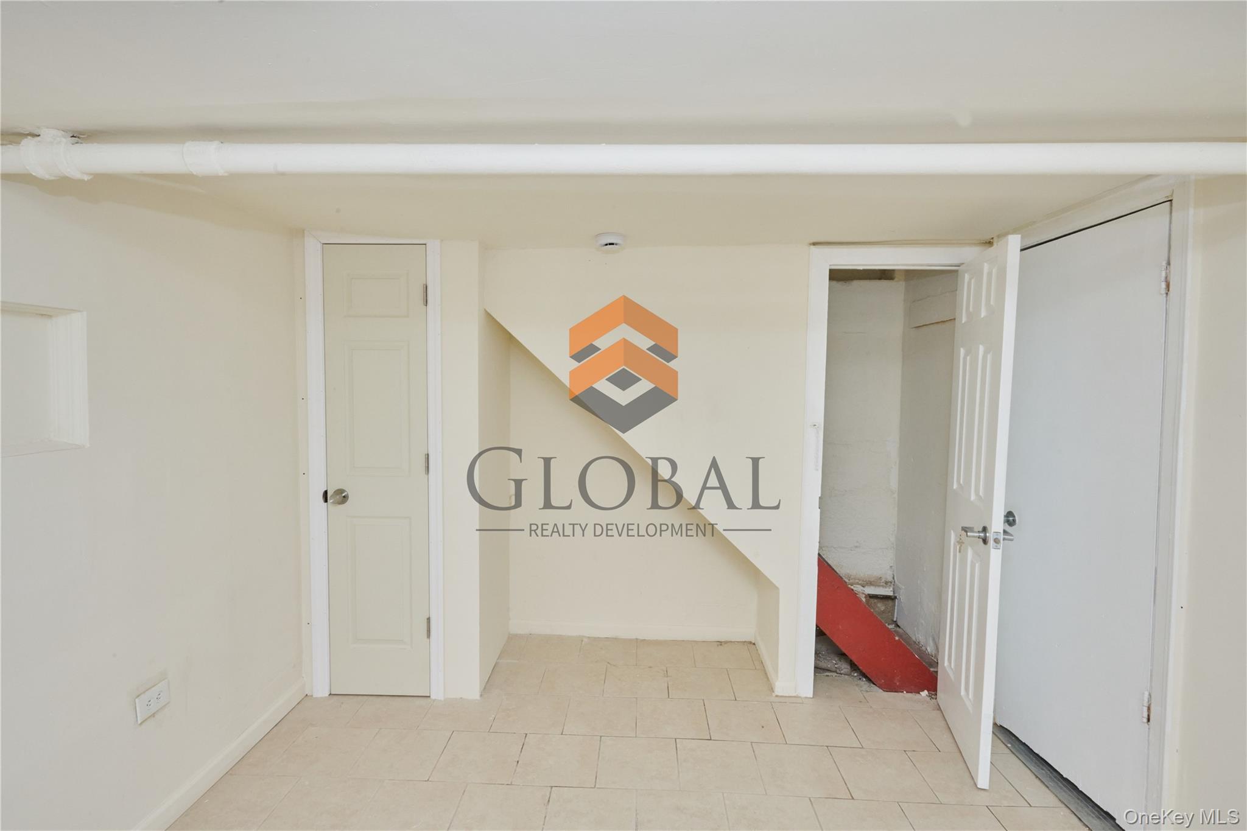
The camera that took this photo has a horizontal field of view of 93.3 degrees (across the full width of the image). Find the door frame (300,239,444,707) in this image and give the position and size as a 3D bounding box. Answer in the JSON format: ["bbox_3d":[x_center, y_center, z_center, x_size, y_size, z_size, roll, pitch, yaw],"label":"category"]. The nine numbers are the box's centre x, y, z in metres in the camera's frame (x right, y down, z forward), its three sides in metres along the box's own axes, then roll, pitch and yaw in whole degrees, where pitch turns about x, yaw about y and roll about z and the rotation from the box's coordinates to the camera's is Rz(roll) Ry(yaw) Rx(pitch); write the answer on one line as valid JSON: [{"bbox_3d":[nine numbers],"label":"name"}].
[{"bbox_3d":[-1.093,0.239,2.658,0.600,2.085,0.120,1,3,0],"label":"door frame"}]

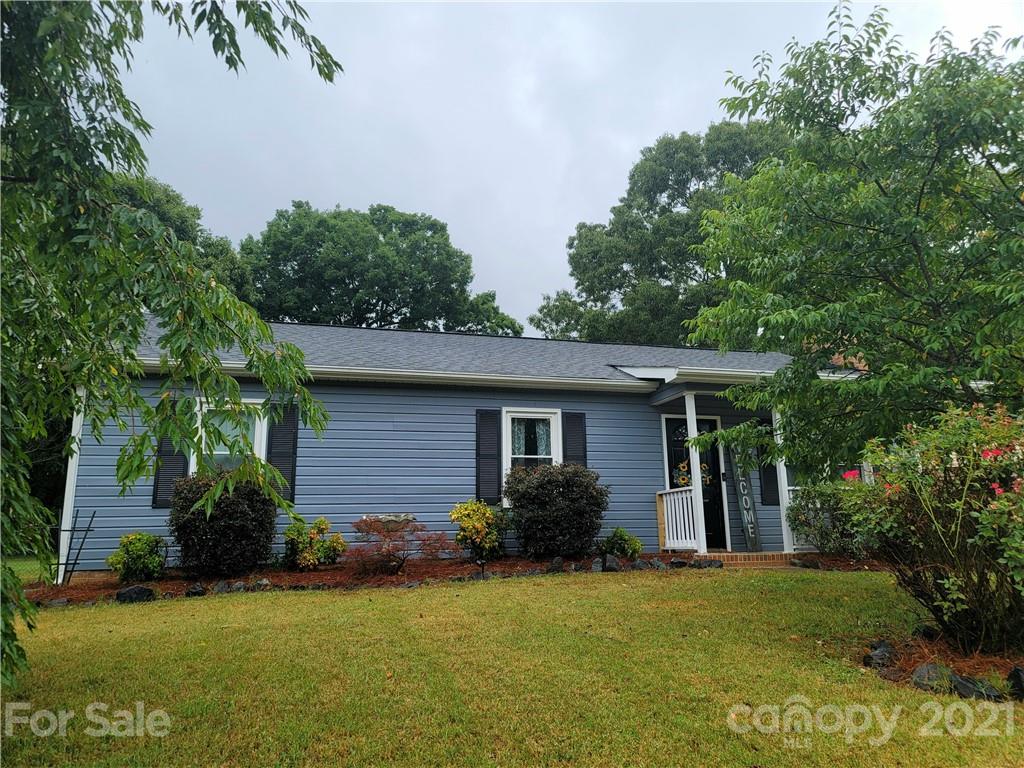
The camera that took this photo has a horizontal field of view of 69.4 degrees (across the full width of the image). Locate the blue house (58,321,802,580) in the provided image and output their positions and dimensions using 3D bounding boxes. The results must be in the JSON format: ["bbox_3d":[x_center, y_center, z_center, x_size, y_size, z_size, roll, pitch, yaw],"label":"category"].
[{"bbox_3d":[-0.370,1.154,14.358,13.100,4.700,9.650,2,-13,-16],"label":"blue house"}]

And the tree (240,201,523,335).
[{"bbox_3d":[-5.359,-0.450,29.303,11.000,14.450,10.800,2,-13,-16],"label":"tree"}]

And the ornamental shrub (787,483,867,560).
[{"bbox_3d":[4.232,1.826,9.912,1.100,1.050,1.050,2,-13,-16],"label":"ornamental shrub"}]

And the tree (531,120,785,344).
[{"bbox_3d":[7.060,-2.131,28.154,11.800,16.680,11.500,2,-13,-16],"label":"tree"}]

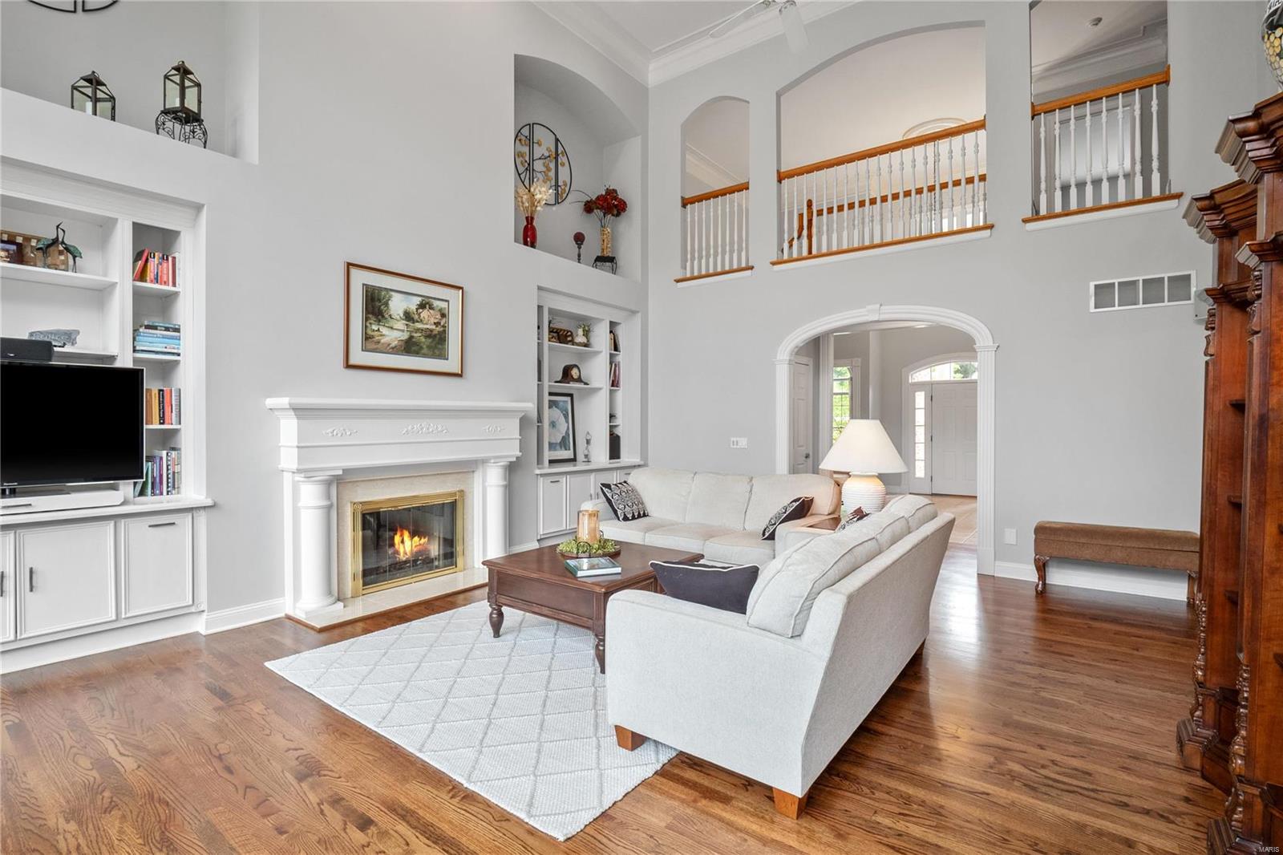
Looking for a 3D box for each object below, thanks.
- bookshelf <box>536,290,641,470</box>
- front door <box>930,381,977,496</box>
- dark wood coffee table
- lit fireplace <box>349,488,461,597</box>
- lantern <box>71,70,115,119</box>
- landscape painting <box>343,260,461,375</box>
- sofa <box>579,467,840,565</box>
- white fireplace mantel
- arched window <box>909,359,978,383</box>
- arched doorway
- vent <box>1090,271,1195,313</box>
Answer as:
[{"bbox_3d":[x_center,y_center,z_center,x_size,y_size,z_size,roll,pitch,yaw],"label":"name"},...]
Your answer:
[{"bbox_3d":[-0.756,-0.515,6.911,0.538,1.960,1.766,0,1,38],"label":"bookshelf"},{"bbox_3d":[5.824,0.222,10.475,0.890,2.090,0.049,0,1,38],"label":"front door"},{"bbox_3d":[-0.296,1.058,3.597,0.946,0.471,0.955,1,1,37],"label":"dark wood coffee table"},{"bbox_3d":[-1.986,0.904,4.690,0.376,0.712,0.974,1,1,37],"label":"lit fireplace"},{"bbox_3d":[-3.157,-1.892,3.288,0.134,0.328,0.134,0,1,1],"label":"lantern"},{"bbox_3d":[-1.989,-0.881,4.892,0.030,0.835,1.069,0,1,38],"label":"landscape painting"},{"bbox_3d":[0.573,0.867,4.973,2.098,0.938,1.049,0,1,38],"label":"sofa"},{"bbox_3d":[-1.854,0.553,4.784,0.389,1.533,2.135,0,1,38],"label":"white fireplace mantel"},{"bbox_3d":[5.819,-1.046,10.479,1.656,0.363,0.080,0,1,38],"label":"arched window"},{"bbox_3d":[2.403,0.039,5.865,2.186,2.575,0.190,0,1,38],"label":"arched doorway"},{"bbox_3d":[3.973,-1.073,4.535,0.633,0.248,0.025,0,1,38],"label":"vent"}]

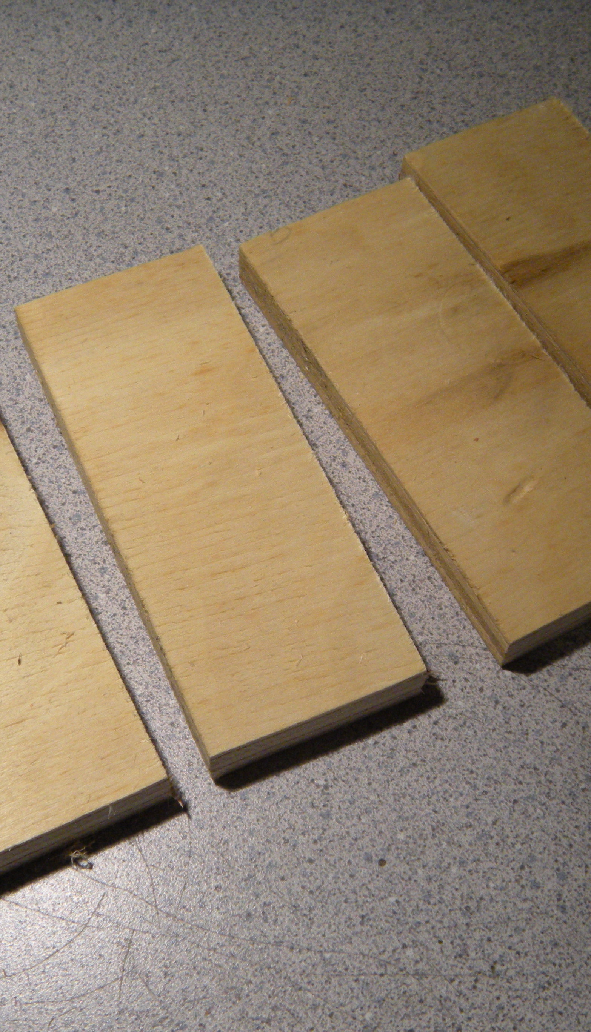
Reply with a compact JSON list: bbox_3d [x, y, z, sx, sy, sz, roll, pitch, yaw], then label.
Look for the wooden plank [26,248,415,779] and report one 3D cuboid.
[{"bbox_3d":[-0.019,-0.006,0.303,0.046,0.011,0.117,-21,64,-13],"label":"wooden plank"}]

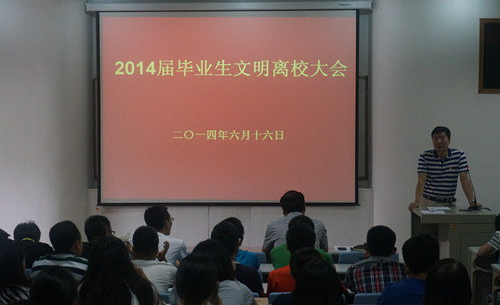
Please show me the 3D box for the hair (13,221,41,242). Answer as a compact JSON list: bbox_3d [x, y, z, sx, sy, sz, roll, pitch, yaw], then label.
[{"bbox_3d":[-1.493,0.539,6.400,0.178,0.160,0.200,1,-9,-5],"label":"hair"}]

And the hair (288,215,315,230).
[{"bbox_3d":[0.345,0.502,6.400,0.175,0.170,0.200,0,-3,2],"label":"hair"}]

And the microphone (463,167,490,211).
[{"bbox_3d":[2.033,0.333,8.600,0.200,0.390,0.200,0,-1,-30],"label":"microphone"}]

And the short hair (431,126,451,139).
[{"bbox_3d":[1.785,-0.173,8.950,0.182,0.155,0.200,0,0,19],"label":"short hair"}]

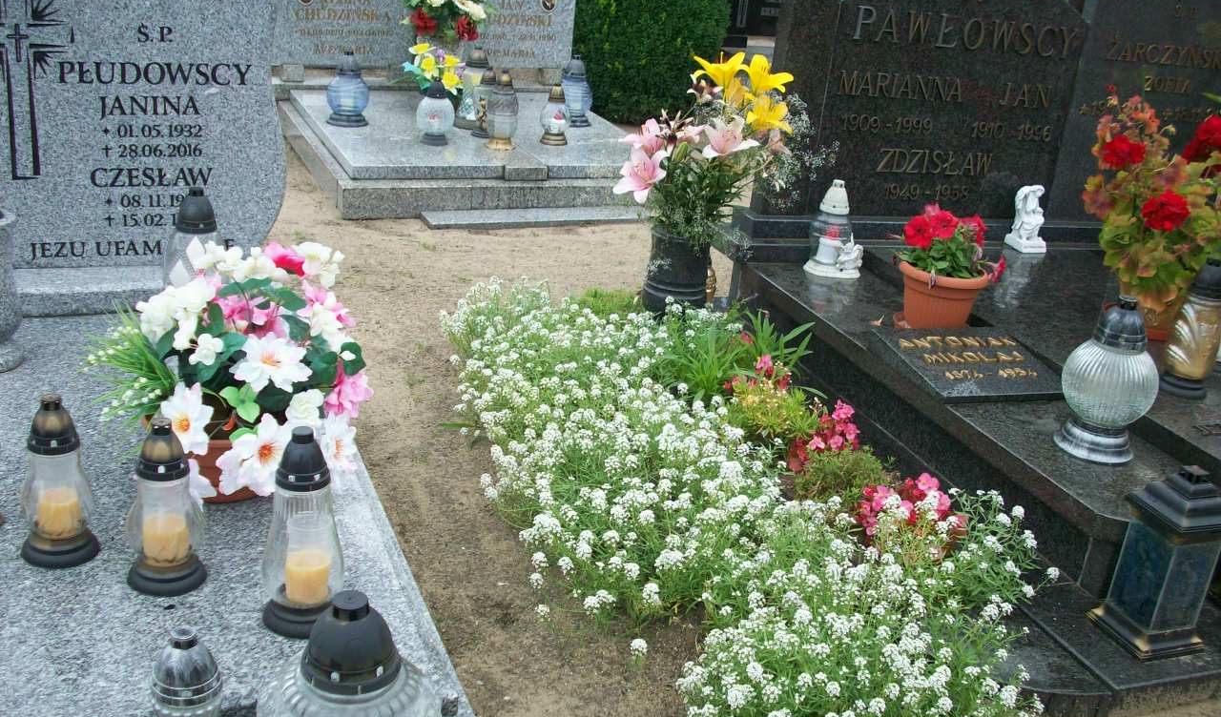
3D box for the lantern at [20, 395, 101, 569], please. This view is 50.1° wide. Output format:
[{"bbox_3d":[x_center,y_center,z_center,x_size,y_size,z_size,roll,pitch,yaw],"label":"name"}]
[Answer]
[{"bbox_3d":[-0.730,0.154,1.716,0.107,0.224,0.107,-3,24,-22],"label":"lantern"}]

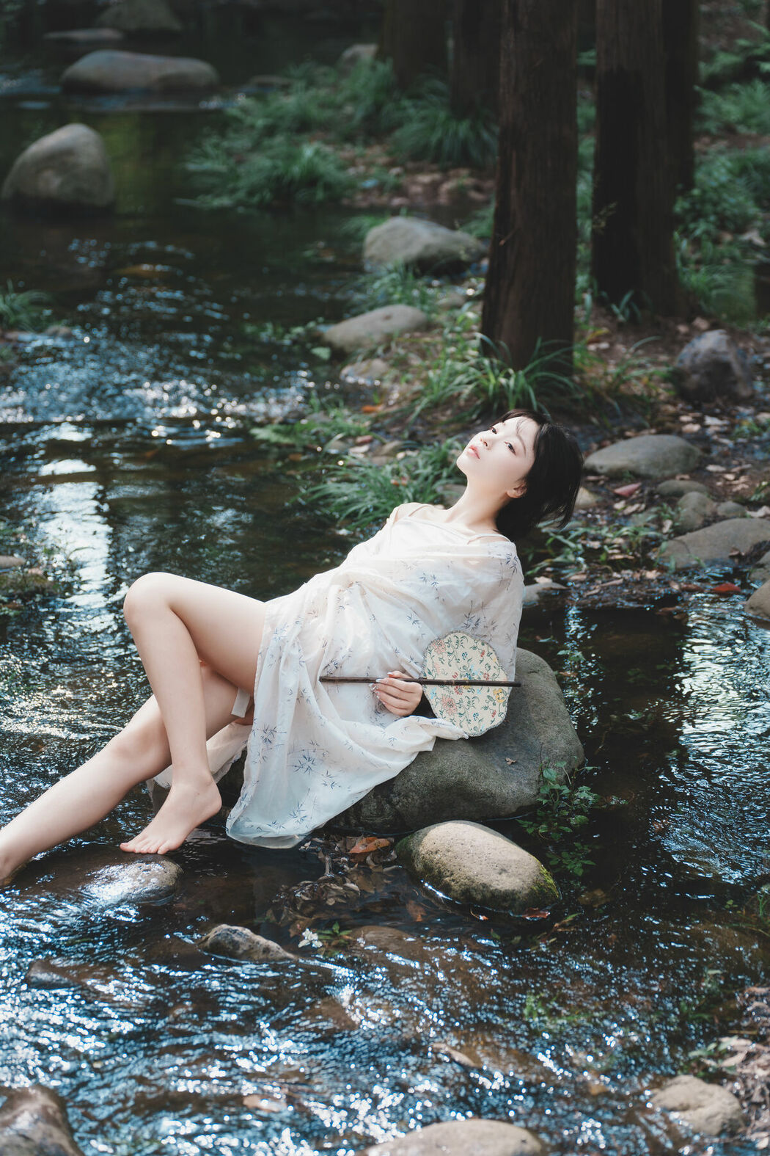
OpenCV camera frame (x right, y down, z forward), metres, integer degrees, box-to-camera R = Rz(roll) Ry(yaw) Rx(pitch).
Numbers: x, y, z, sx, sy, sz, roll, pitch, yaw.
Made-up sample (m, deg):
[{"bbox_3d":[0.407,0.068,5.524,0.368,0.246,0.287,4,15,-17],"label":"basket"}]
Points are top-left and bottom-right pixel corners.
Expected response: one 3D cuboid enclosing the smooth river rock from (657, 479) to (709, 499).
[{"bbox_3d":[0.814,-0.243,6.220,0.145,0.055,0.110,0,19,0],"label":"smooth river rock"}]

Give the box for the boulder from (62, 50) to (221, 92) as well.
[{"bbox_3d":[-1.571,-3.241,14.606,0.999,0.259,0.600,0,19,0],"label":"boulder"}]

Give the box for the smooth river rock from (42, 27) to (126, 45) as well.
[{"bbox_3d":[-2.217,-3.993,16.800,0.600,0.120,0.380,0,19,0],"label":"smooth river rock"}]

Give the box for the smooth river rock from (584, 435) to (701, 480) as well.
[{"bbox_3d":[0.718,-0.337,6.348,0.323,0.115,0.242,0,19,0],"label":"smooth river rock"}]

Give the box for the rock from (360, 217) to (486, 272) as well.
[{"bbox_3d":[0.161,-1.353,9.241,0.501,0.227,0.351,3,19,9],"label":"rock"}]

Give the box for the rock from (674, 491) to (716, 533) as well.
[{"bbox_3d":[0.821,-0.175,6.020,0.113,0.100,0.115,0,19,0],"label":"rock"}]

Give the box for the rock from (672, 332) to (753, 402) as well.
[{"bbox_3d":[0.982,-0.632,6.808,0.235,0.221,0.212,0,19,0],"label":"rock"}]

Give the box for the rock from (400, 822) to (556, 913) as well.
[{"bbox_3d":[0.167,0.523,4.138,0.309,0.147,0.210,8,20,24],"label":"rock"}]

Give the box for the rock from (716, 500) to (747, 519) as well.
[{"bbox_3d":[0.928,-0.184,6.100,0.083,0.050,0.070,0,19,0],"label":"rock"}]

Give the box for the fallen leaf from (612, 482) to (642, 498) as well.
[{"bbox_3d":[0.665,-0.240,6.250,0.083,0.030,0.065,0,19,0],"label":"fallen leaf"}]

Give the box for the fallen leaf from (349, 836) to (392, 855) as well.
[{"bbox_3d":[-0.028,0.499,4.261,0.085,0.022,0.050,-8,20,-24],"label":"fallen leaf"}]

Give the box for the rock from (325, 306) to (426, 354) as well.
[{"bbox_3d":[-0.034,-0.873,8.008,0.380,0.167,0.274,-5,19,-14],"label":"rock"}]

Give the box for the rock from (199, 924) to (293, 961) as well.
[{"bbox_3d":[-0.243,0.641,3.990,0.165,0.068,0.100,6,20,16],"label":"rock"}]

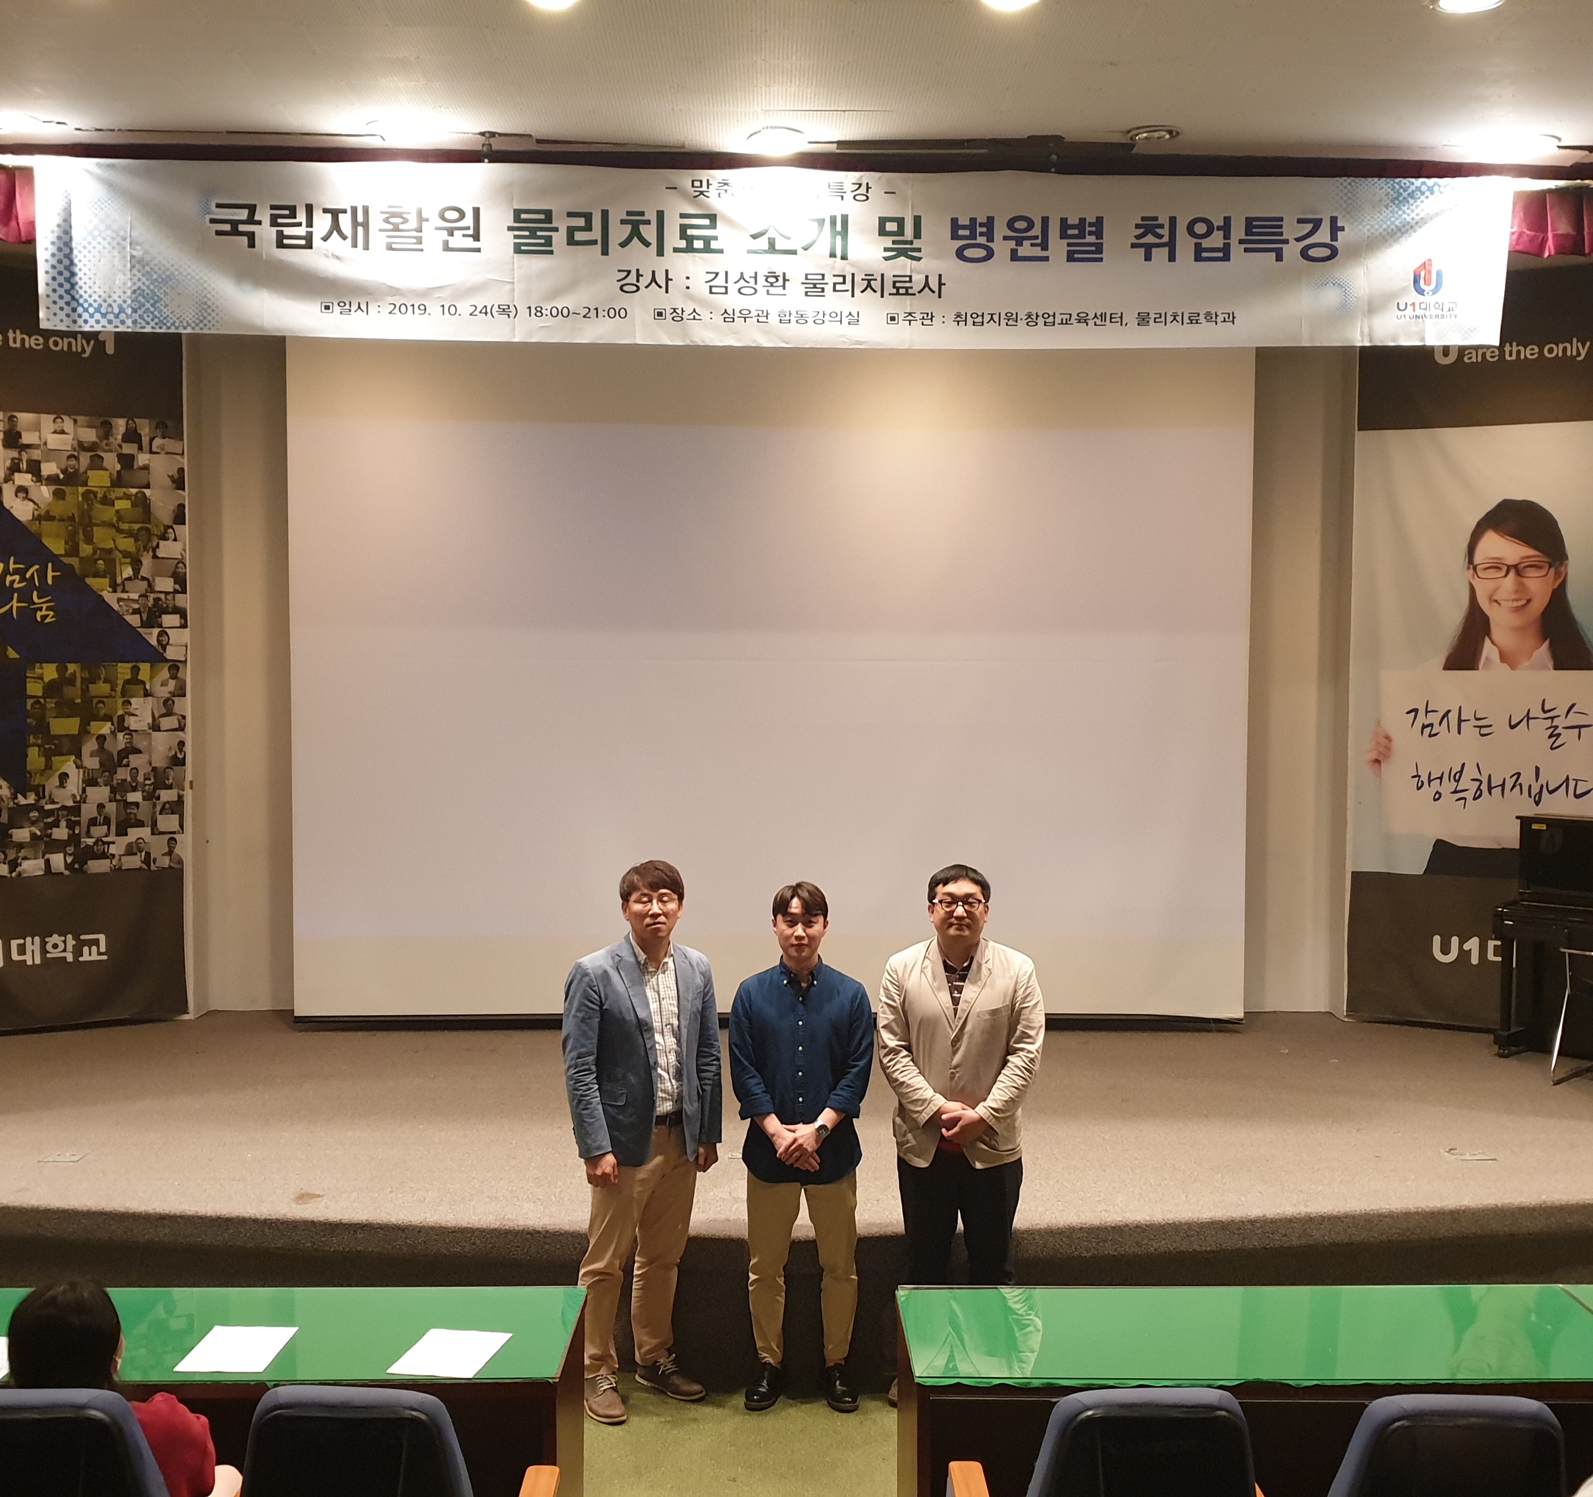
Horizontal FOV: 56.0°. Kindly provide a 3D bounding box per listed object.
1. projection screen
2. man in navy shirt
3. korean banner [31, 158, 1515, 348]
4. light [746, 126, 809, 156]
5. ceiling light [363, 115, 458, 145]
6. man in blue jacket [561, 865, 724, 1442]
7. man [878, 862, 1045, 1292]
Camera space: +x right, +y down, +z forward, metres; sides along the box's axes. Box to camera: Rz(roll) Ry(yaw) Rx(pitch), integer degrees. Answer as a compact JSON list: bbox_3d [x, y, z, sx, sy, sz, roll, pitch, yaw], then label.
[{"bbox_3d":[-0.140,-0.425,8.189,5.250,3.870,0.060,0,3,0],"label":"projection screen"},{"bbox_3d":[0.018,1.295,4.979,0.470,1.709,0.320,0,3,0],"label":"man in navy shirt"},{"bbox_3d":[-0.090,-1.988,6.027,5.950,0.720,0.040,0,3,0],"label":"korean banner"},{"bbox_3d":[-0.078,-2.382,5.917,0.250,0.060,0.250,0,3,0],"label":"light"},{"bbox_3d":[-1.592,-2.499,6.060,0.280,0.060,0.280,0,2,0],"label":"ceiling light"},{"bbox_3d":[-0.503,1.260,4.916,0.500,1.787,0.330,-1,3,-20],"label":"man in blue jacket"},{"bbox_3d":[0.548,1.266,4.998,0.540,1.766,0.330,0,3,2],"label":"man"}]

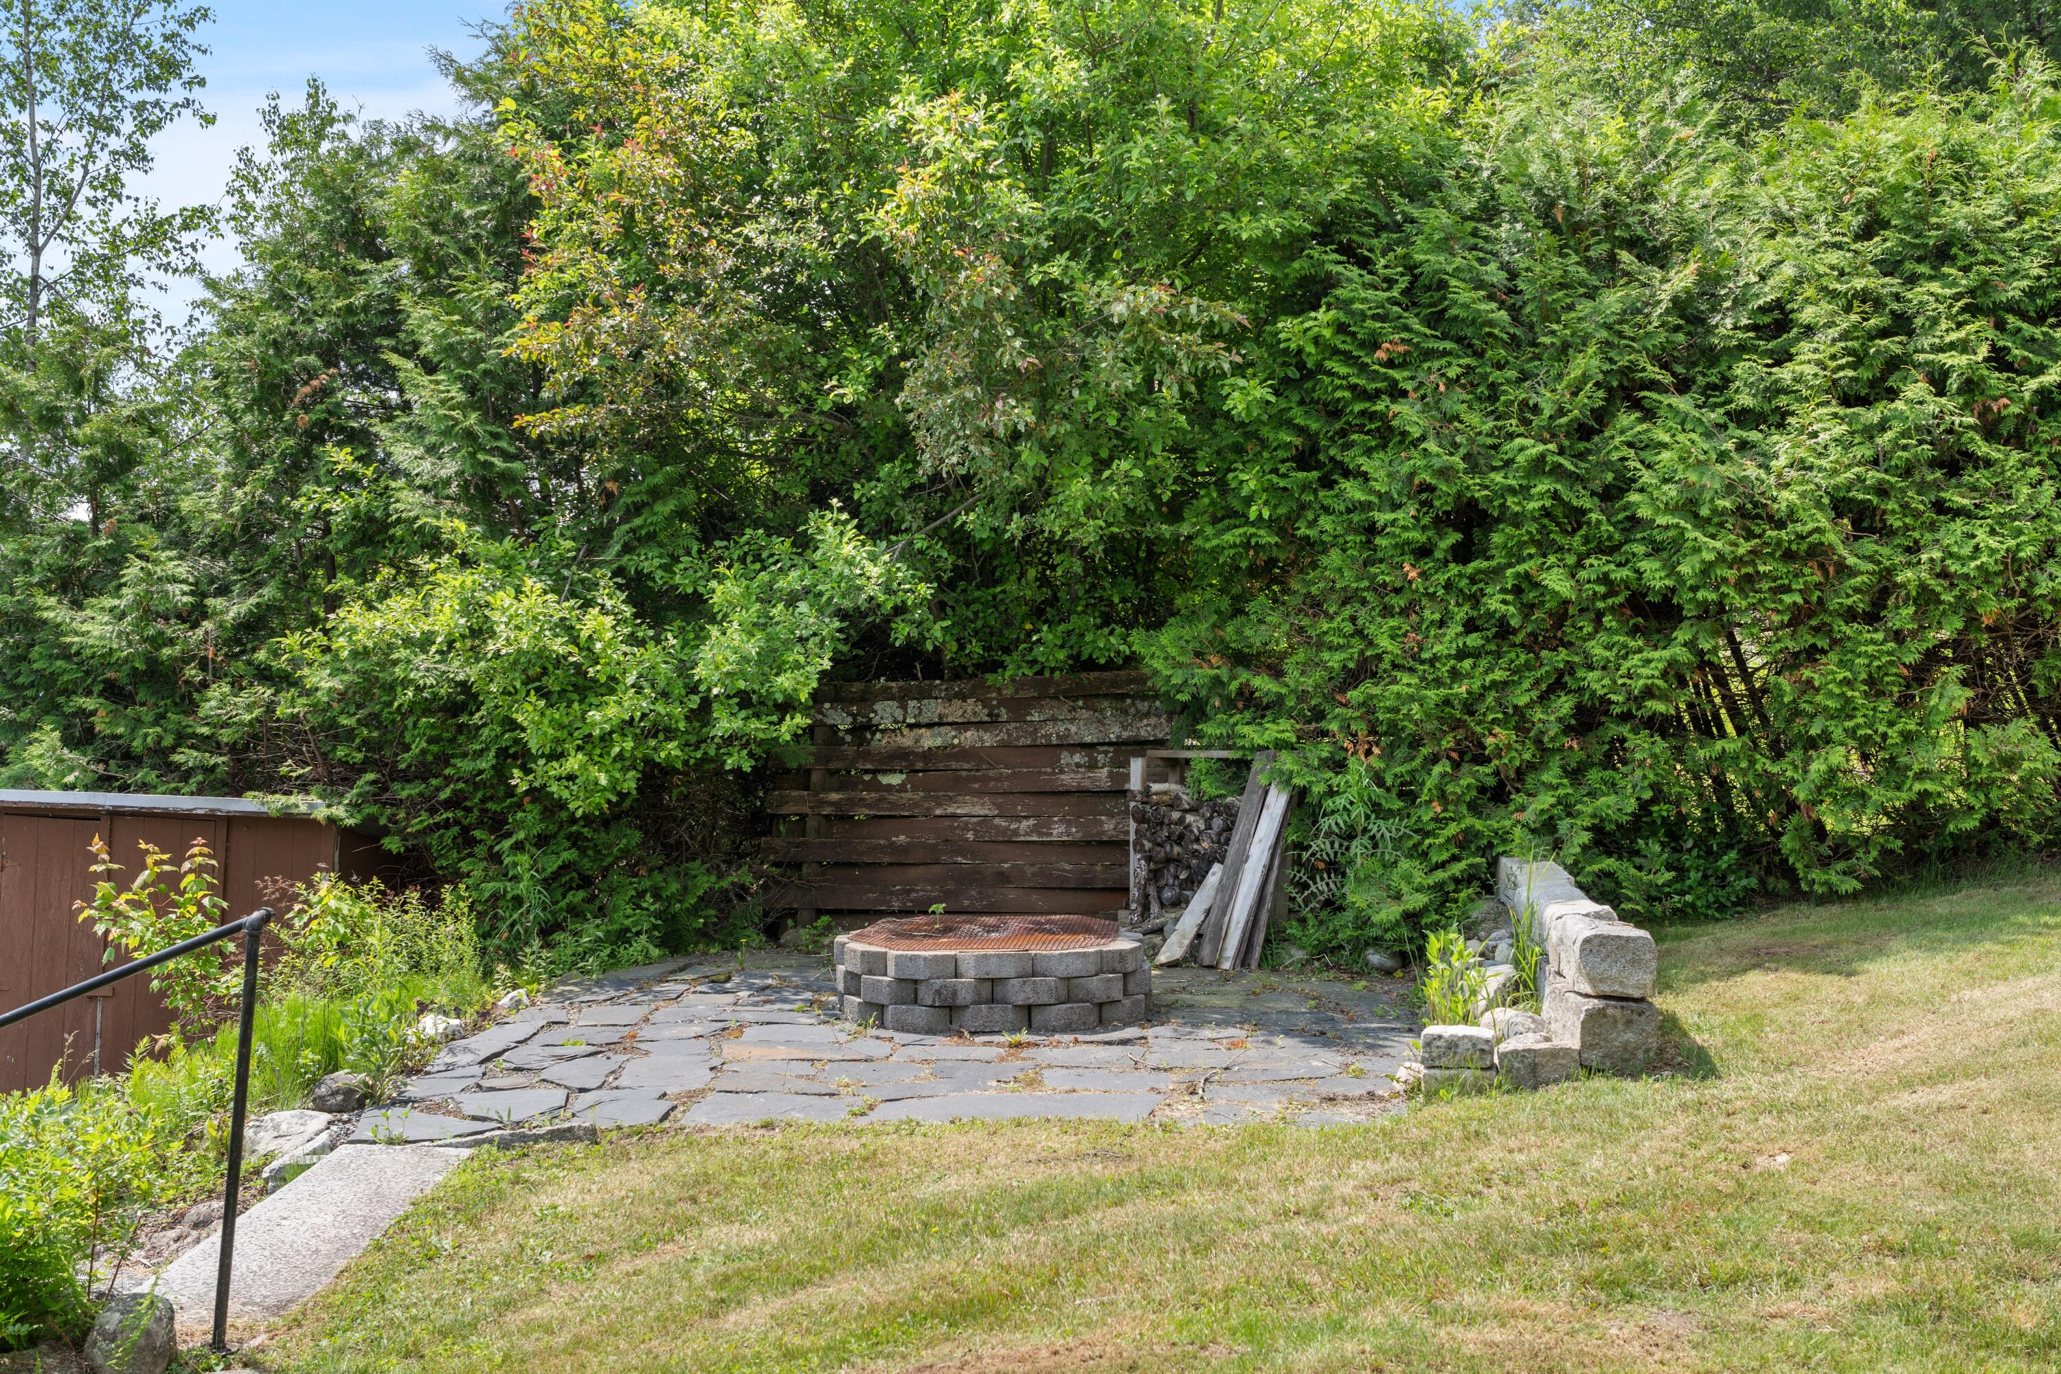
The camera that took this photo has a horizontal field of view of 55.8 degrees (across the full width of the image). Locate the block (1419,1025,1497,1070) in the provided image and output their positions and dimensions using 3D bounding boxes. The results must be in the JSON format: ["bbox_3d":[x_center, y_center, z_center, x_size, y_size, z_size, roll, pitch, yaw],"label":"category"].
[{"bbox_3d":[1.400,1.173,6.370,0.240,0.120,0.190,0,-2,7],"label":"block"}]

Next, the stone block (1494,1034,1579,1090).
[{"bbox_3d":[1.650,1.237,6.370,0.270,0.150,0.250,0,-2,7],"label":"stone block"}]

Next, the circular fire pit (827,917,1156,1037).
[{"bbox_3d":[-0.165,1.213,8.130,1.310,0.315,1.310,0,-2,0],"label":"circular fire pit"}]

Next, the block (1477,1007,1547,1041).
[{"bbox_3d":[1.695,1.225,6.850,0.250,0.180,0.250,0,-2,0],"label":"block"}]

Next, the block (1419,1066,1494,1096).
[{"bbox_3d":[1.400,1.276,6.360,0.240,0.105,0.180,0,-2,7],"label":"block"}]

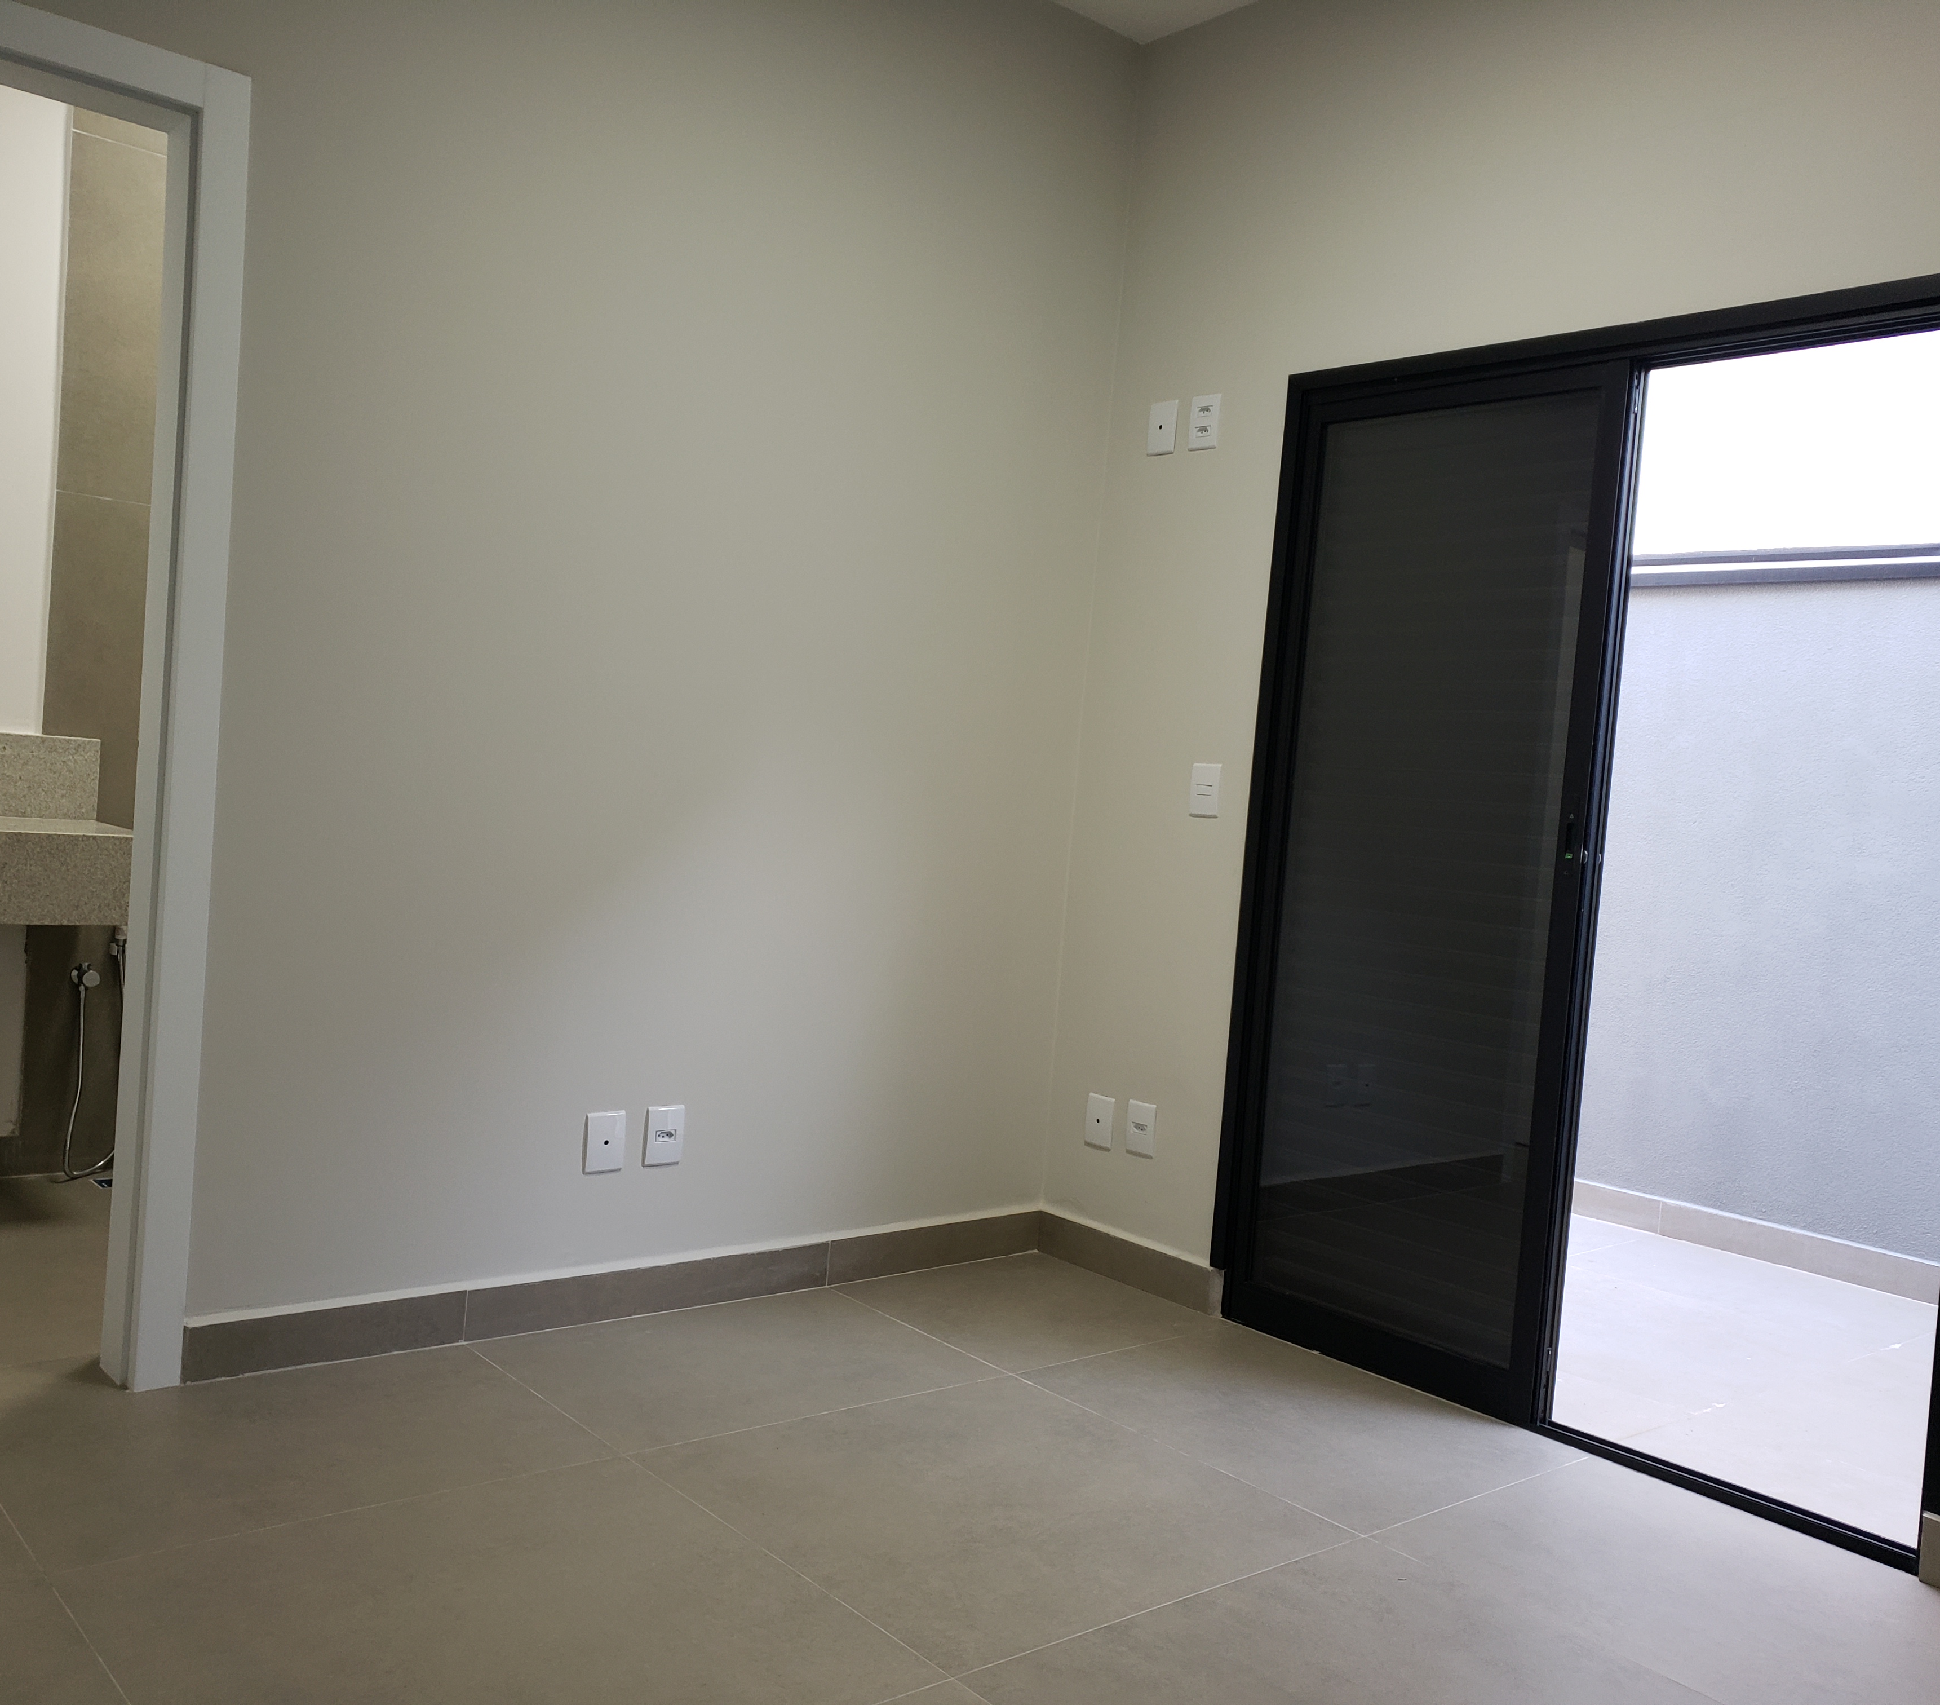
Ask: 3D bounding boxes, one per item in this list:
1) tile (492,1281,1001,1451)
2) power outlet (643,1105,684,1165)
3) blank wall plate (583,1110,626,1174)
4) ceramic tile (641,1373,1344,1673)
[{"bbox_3d":[-0.458,1.012,3.410,0.873,0.010,0.647,3,3,-40],"label":"tile"},{"bbox_3d":[-0.648,0.604,3.639,0.085,0.122,0.011,3,3,-40],"label":"power outlet"},{"bbox_3d":[-0.754,0.603,3.549,0.085,0.122,0.011,3,3,-40],"label":"blank wall plate"},{"bbox_3d":[0.031,1.071,2.833,0.873,0.010,0.870,3,3,-40],"label":"ceramic tile"}]

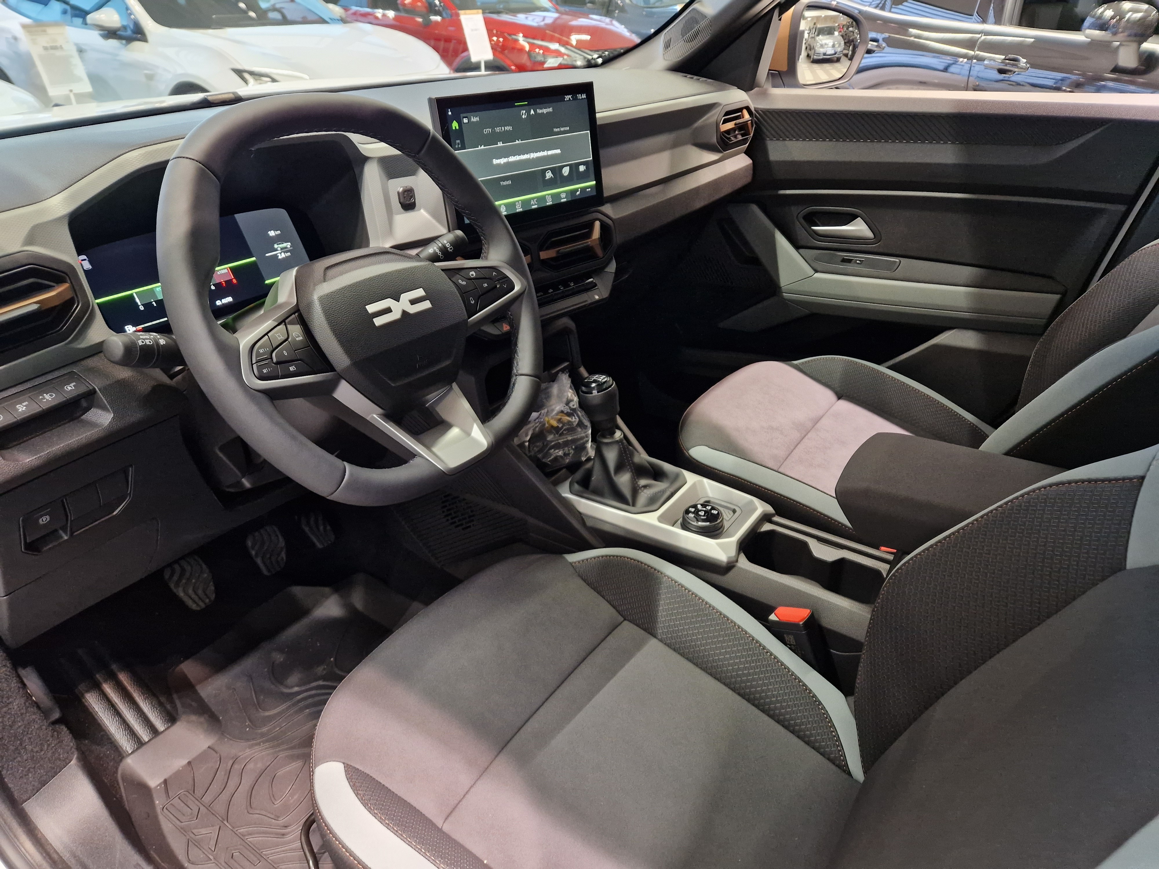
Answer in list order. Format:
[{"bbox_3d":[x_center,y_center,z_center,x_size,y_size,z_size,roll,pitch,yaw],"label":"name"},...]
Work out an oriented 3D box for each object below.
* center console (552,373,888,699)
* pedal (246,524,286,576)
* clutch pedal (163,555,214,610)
[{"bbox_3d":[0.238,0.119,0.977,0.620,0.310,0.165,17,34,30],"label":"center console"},{"bbox_3d":[-0.464,0.171,1.135,0.025,0.062,0.051,-18,13,43],"label":"pedal"},{"bbox_3d":[-0.530,0.201,1.042,0.025,0.067,0.051,-18,13,43],"label":"clutch pedal"}]

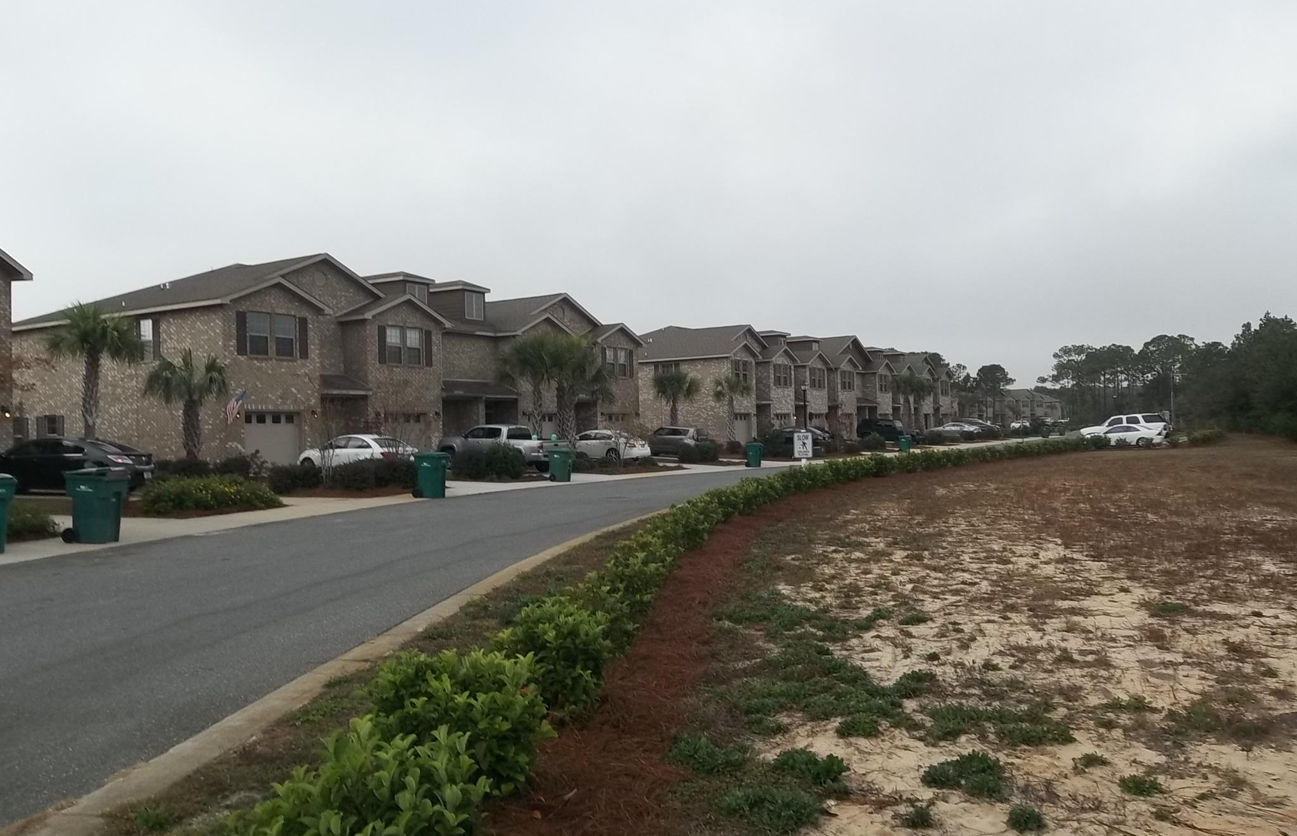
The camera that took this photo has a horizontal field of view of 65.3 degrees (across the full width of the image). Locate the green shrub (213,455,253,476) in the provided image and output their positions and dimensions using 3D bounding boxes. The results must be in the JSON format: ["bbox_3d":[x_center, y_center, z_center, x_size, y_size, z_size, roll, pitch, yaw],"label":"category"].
[{"bbox_3d":[-13.535,1.606,33.000,1.350,0.750,1.250,-1,-1,-22],"label":"green shrub"}]

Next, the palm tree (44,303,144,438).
[{"bbox_3d":[-16.451,-0.624,30.000,2.600,5.300,2.600,-1,-1,-30],"label":"palm tree"}]

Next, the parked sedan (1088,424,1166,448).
[{"bbox_3d":[28.808,1.079,61.000,4.550,1.390,1.750,-4,-2,28],"label":"parked sedan"}]

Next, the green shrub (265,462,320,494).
[{"bbox_3d":[-9.395,1.552,26.800,1.400,0.820,1.300,-1,-1,-19],"label":"green shrub"}]

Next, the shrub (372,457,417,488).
[{"bbox_3d":[-7.366,1.548,29.300,1.350,0.870,1.300,-1,-1,-14],"label":"shrub"}]

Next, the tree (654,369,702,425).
[{"bbox_3d":[1.790,-0.550,65.000,3.100,5.200,3.100,-1,-1,2],"label":"tree"}]

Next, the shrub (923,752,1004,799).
[{"bbox_3d":[1.368,1.526,4.400,0.360,0.120,0.290,-1,-1,17],"label":"shrub"}]

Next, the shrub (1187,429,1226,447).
[{"bbox_3d":[32.532,1.090,59.000,2.200,0.850,1.500,-1,-1,25],"label":"shrub"}]

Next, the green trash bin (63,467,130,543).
[{"bbox_3d":[-8.406,1.356,15.400,0.760,1.100,0.630,-1,-1,11],"label":"green trash bin"}]

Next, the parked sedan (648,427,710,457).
[{"bbox_3d":[1.326,1.302,55.660,4.400,1.620,1.800,-1,-1,32],"label":"parked sedan"}]

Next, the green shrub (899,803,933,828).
[{"bbox_3d":[1.023,1.515,3.870,0.130,0.060,0.110,-1,-1,0],"label":"green shrub"}]

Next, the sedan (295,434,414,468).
[{"bbox_3d":[-10.108,1.298,35.205,4.750,1.450,1.800,-1,-1,32],"label":"sedan"}]

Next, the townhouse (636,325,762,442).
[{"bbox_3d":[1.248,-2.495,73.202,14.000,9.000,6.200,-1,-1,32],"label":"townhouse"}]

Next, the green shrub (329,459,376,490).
[{"bbox_3d":[-8.277,1.561,28.300,1.200,0.800,1.100,-1,-1,-20],"label":"green shrub"}]

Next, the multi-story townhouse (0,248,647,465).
[{"bbox_3d":[-14.539,-2.409,51.001,17.000,9.000,27.500,-1,-1,32],"label":"multi-story townhouse"}]

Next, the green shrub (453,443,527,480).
[{"bbox_3d":[-5.189,1.392,33.000,2.250,1.170,1.400,-1,-1,10],"label":"green shrub"}]

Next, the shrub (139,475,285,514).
[{"bbox_3d":[-9.595,1.648,22.200,1.600,0.680,2.900,-1,-1,16],"label":"shrub"}]

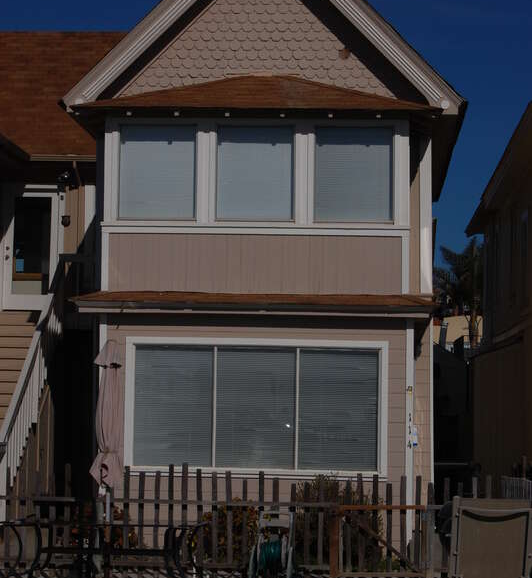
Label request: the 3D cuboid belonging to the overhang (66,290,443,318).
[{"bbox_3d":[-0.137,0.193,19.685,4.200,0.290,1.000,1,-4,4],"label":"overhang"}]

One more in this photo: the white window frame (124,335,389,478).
[{"bbox_3d":[-0.118,1.368,19.407,2.950,1.464,0.110,1,-4,4],"label":"white window frame"}]

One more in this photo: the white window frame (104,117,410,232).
[{"bbox_3d":[-0.111,-1.361,19.599,3.615,1.320,0.140,1,-4,4],"label":"white window frame"}]

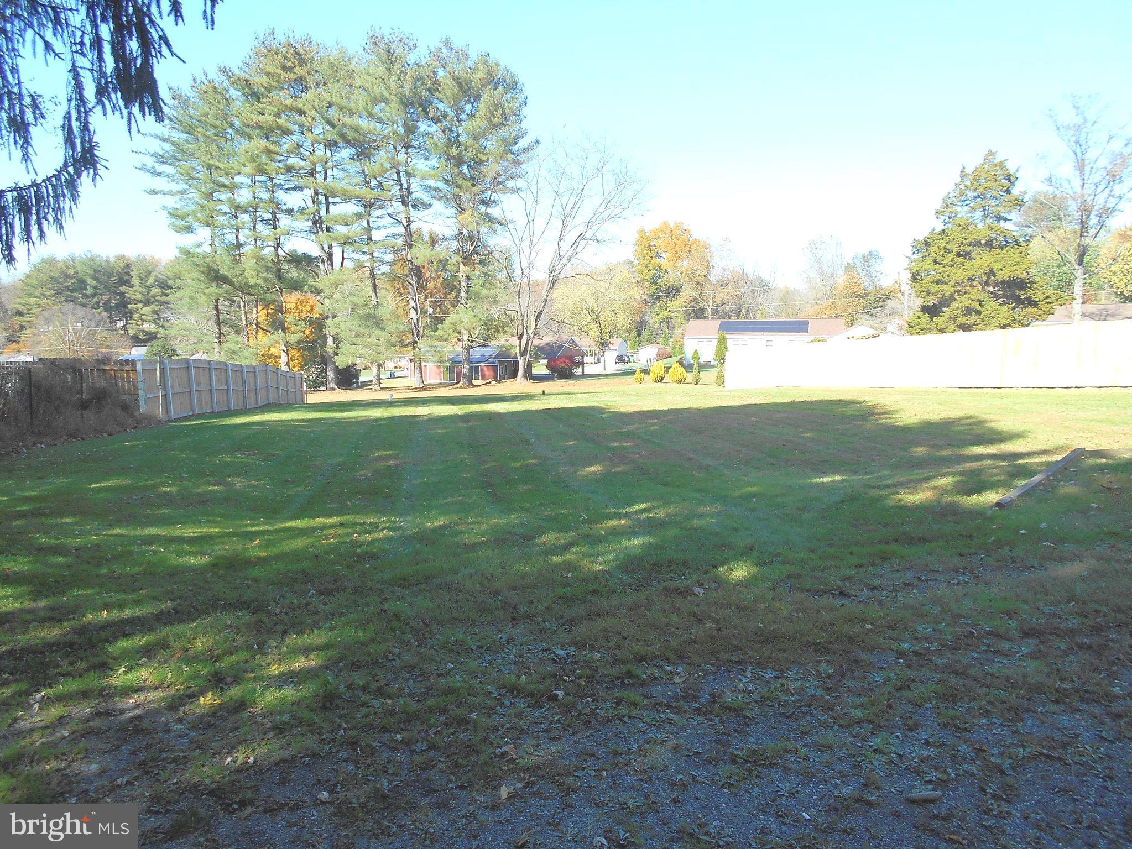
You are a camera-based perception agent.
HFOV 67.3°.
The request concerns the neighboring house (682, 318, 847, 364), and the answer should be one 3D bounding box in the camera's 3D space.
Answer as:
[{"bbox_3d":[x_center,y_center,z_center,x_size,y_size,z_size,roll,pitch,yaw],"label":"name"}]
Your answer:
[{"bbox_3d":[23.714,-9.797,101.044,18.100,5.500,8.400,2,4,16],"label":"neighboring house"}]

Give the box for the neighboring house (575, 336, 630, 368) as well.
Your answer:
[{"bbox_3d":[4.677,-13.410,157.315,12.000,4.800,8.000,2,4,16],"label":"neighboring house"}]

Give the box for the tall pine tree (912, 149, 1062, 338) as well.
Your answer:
[{"bbox_3d":[25.456,-10.211,52.460,9.000,13.000,8.800,0,4,0],"label":"tall pine tree"}]

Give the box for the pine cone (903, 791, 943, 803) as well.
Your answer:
[{"bbox_3d":[1.270,1.327,3.030,0.142,0.036,0.038,-2,5,-10],"label":"pine cone"}]

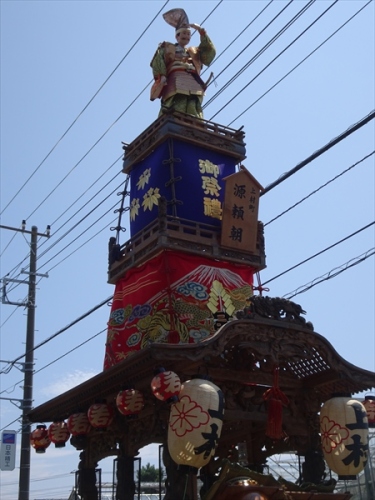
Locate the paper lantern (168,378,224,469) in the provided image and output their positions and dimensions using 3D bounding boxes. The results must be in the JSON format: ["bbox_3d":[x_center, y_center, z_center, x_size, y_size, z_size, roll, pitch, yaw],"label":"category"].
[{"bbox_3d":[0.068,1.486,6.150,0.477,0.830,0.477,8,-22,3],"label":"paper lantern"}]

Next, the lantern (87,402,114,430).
[{"bbox_3d":[-0.822,1.574,6.826,0.243,0.272,0.243,-2,-22,0],"label":"lantern"}]

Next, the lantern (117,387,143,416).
[{"bbox_3d":[-0.502,1.342,6.355,0.243,0.272,0.243,3,-23,-14],"label":"lantern"}]

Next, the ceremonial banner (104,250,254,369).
[{"bbox_3d":[-0.035,0.848,8.591,1.320,1.170,1.300,12,-26,-31],"label":"ceremonial banner"}]

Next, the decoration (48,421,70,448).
[{"bbox_3d":[-1.531,2.210,8.650,0.260,0.325,0.260,12,-26,-31],"label":"decoration"}]

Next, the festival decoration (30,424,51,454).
[{"bbox_3d":[-1.826,2.349,9.000,0.260,0.325,0.260,-2,-22,-1],"label":"festival decoration"}]

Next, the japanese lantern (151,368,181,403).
[{"bbox_3d":[-0.182,1.176,6.260,0.260,0.325,0.260,-20,-22,-4],"label":"japanese lantern"}]

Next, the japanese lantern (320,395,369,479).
[{"bbox_3d":[1.544,1.827,7.057,0.477,0.830,0.477,9,-25,-26],"label":"japanese lantern"}]

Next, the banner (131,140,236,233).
[{"bbox_3d":[-0.026,-0.538,8.653,0.994,1.127,0.963,12,-26,-32],"label":"banner"}]

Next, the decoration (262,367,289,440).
[{"bbox_3d":[0.803,1.401,6.591,0.246,0.676,0.154,12,-26,-32],"label":"decoration"}]

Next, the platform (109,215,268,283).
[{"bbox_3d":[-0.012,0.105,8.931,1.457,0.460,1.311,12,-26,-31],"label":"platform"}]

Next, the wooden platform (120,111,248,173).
[{"bbox_3d":[-0.048,-1.183,8.905,1.127,0.359,1.087,12,-26,-32],"label":"wooden platform"}]

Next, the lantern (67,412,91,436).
[{"bbox_3d":[-1.230,1.971,8.150,0.260,0.325,0.260,12,-26,-31],"label":"lantern"}]

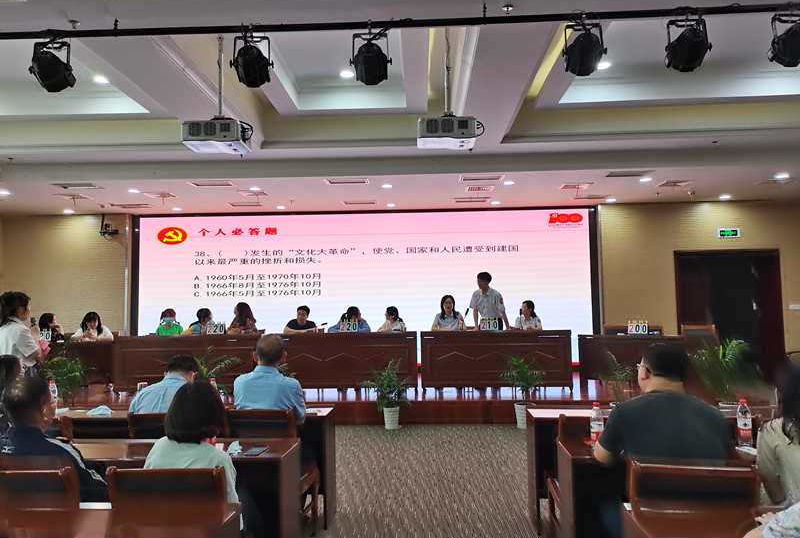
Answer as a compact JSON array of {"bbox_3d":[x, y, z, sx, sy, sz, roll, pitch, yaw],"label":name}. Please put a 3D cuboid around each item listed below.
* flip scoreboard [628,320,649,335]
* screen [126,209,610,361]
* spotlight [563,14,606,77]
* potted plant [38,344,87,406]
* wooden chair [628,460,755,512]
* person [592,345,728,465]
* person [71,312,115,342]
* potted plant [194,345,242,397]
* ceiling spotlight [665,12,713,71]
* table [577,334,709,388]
[{"bbox_3d":[3.075,0.760,7.717,0.257,0.198,0.119,-1,-4,3],"label":"flip scoreboard"},{"bbox_3d":[-0.724,0.332,11.184,8.588,2.823,0.150,-1,-3,2],"label":"screen"},{"bbox_3d":[1.238,-1.493,4.032,0.265,0.360,0.280,0,-4,-13],"label":"spotlight"},{"bbox_3d":[-4.199,1.504,7.499,0.540,0.980,0.540,-1,-3,2],"label":"potted plant"},{"bbox_3d":[1.118,1.183,2.424,0.450,0.880,0.500,-1,-4,8],"label":"wooden chair"},{"bbox_3d":[1.057,0.948,2.527,0.515,1.277,0.693,-1,-4,-1],"label":"person"},{"bbox_3d":[-4.598,1.226,9.014,0.600,1.170,0.750,-1,-3,0],"label":"person"},{"bbox_3d":[-2.303,1.456,7.365,0.693,1.010,0.653,-1,-4,3],"label":"potted plant"},{"bbox_3d":[2.081,-1.612,4.341,0.340,0.400,0.340,-1,-4,4],"label":"ceiling spotlight"},{"bbox_3d":[3.092,1.232,7.714,1.445,0.747,0.465,-1,-4,3],"label":"table"}]

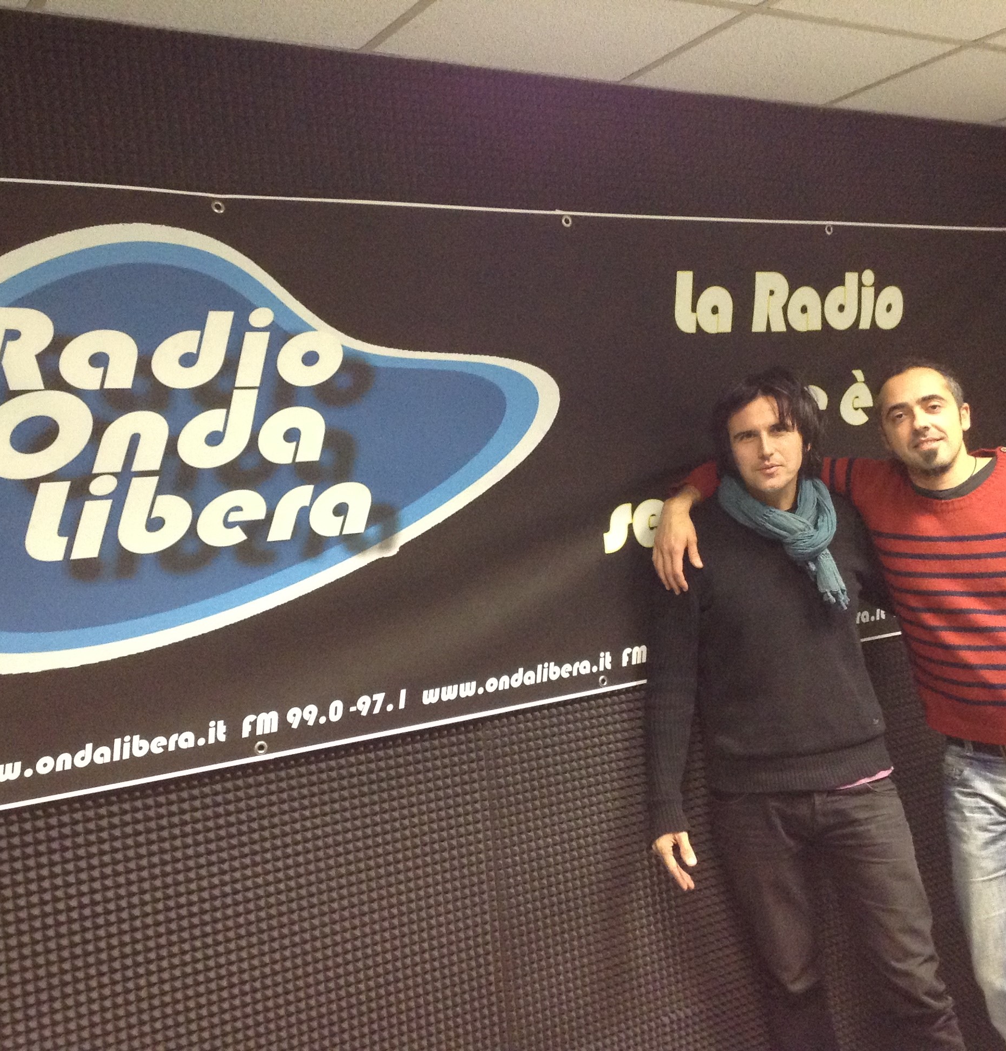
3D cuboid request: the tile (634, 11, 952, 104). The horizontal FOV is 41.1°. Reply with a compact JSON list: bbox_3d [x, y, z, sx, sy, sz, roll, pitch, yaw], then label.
[{"bbox_3d":[0.606,-0.974,2.801,0.590,0.020,0.410,-6,1,-32],"label":"tile"}]

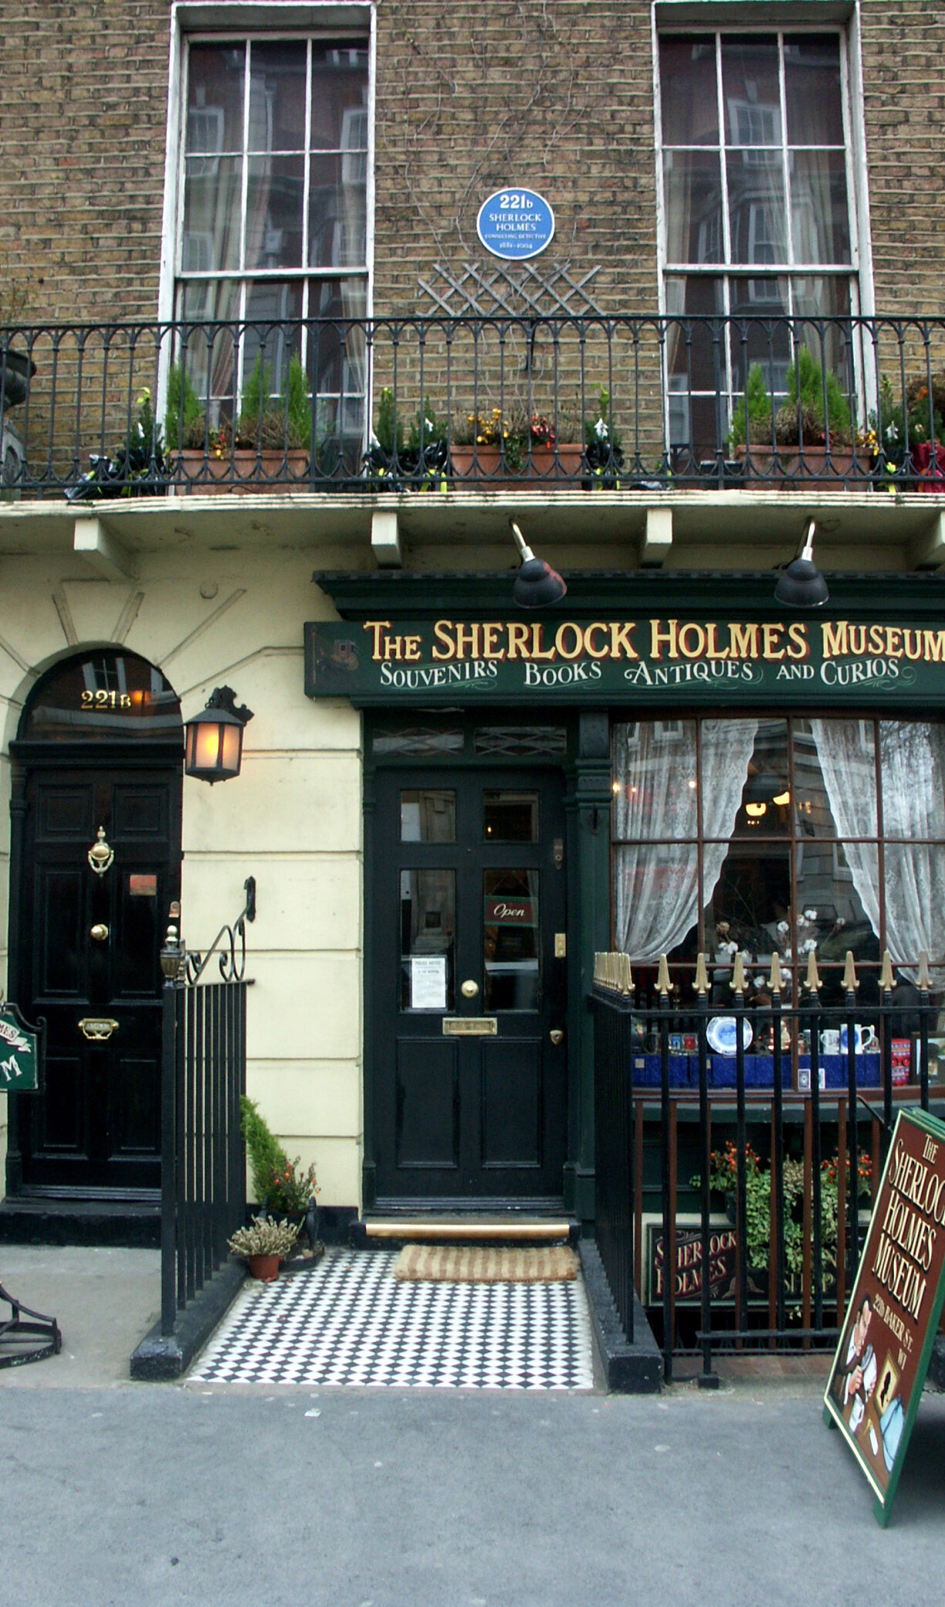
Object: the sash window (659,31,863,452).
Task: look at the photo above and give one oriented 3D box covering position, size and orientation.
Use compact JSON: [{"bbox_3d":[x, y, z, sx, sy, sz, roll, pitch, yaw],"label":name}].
[{"bbox_3d":[1.554,-2.888,7.012,1.040,2.742,0.130,0,-7,2],"label":"sash window"}]

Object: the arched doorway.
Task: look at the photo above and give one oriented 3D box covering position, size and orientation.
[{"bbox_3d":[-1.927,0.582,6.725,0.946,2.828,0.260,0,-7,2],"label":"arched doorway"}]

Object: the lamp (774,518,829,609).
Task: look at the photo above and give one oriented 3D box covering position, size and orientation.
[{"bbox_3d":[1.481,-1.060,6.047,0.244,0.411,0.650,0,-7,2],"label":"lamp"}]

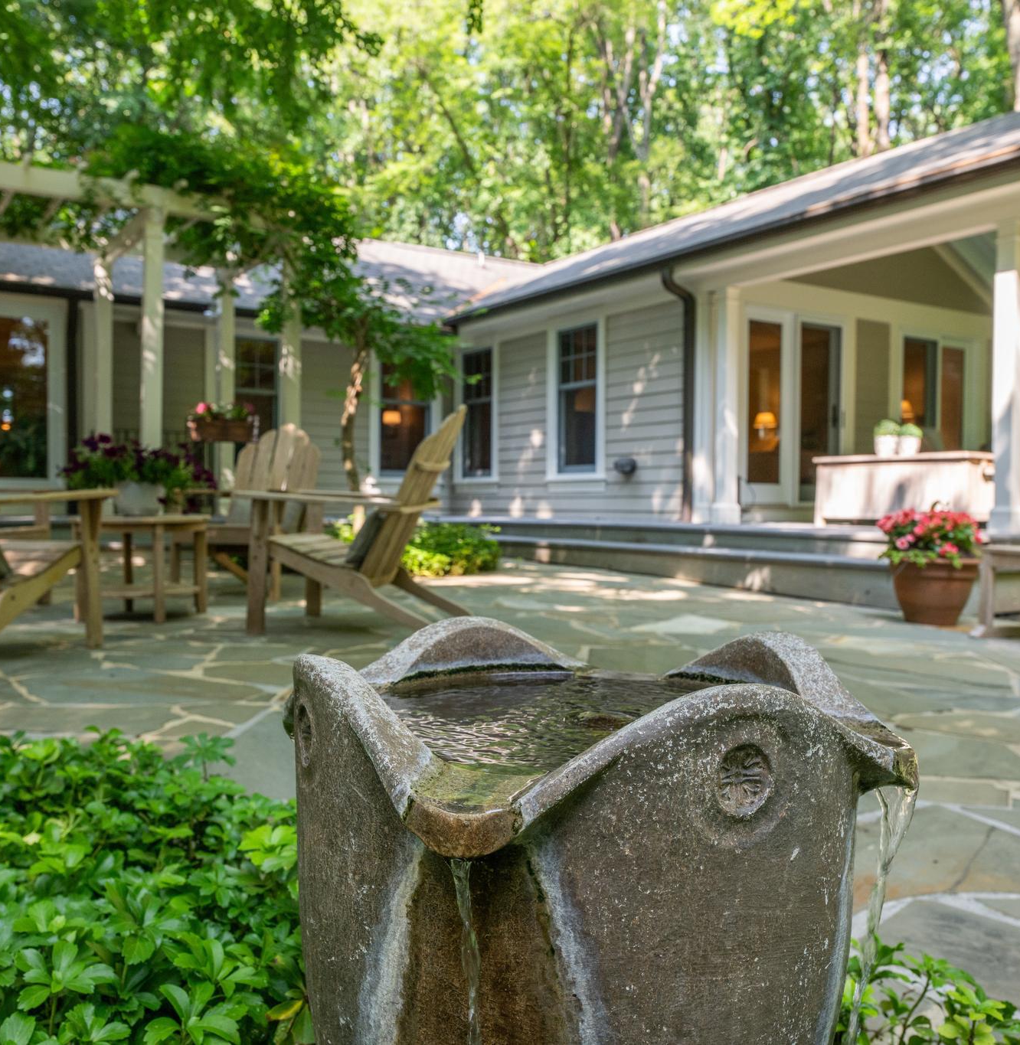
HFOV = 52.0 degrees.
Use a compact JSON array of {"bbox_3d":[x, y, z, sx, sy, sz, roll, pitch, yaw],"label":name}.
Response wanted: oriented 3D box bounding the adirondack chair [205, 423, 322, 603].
[{"bbox_3d":[-1.482,-0.098,6.117,0.710,0.998,0.943,1,1,13],"label":"adirondack chair"}]

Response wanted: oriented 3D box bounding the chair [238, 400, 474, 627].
[{"bbox_3d":[-0.645,-0.022,4.676,0.943,0.998,0.710,1,1,13],"label":"chair"}]

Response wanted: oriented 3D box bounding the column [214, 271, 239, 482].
[{"bbox_3d":[-3.113,-1.446,11.475,0.150,2.783,0.150,0,1,-33],"label":"column"}]

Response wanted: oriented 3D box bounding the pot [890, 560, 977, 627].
[{"bbox_3d":[2.111,0.346,5.205,0.420,0.315,0.420,0,1,0],"label":"pot"}]

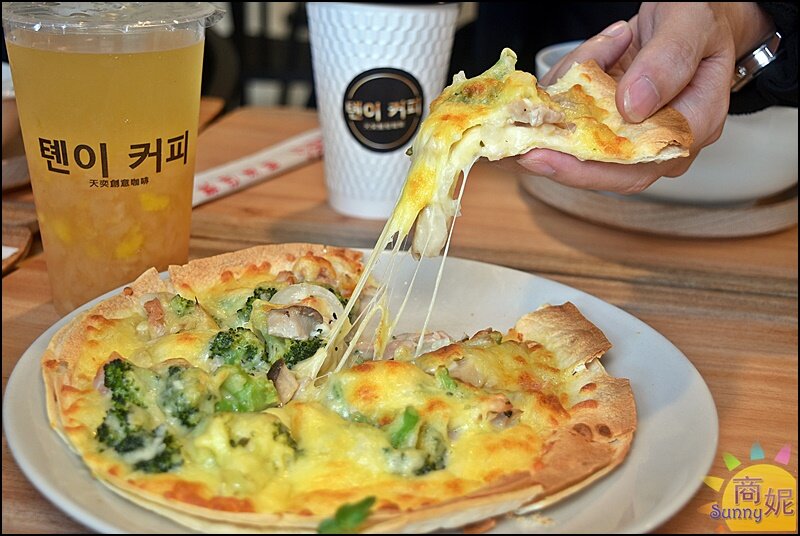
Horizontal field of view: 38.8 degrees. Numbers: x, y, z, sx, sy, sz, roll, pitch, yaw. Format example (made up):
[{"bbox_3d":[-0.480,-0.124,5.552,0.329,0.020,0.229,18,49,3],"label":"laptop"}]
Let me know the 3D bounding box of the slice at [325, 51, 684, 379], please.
[{"bbox_3d":[0.046,-0.026,0.482,0.142,0.115,0.078,-6,23,-19],"label":"slice"}]

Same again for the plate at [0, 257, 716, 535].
[{"bbox_3d":[-0.014,0.055,0.467,0.280,0.026,0.280,2,22,-1],"label":"plate"}]

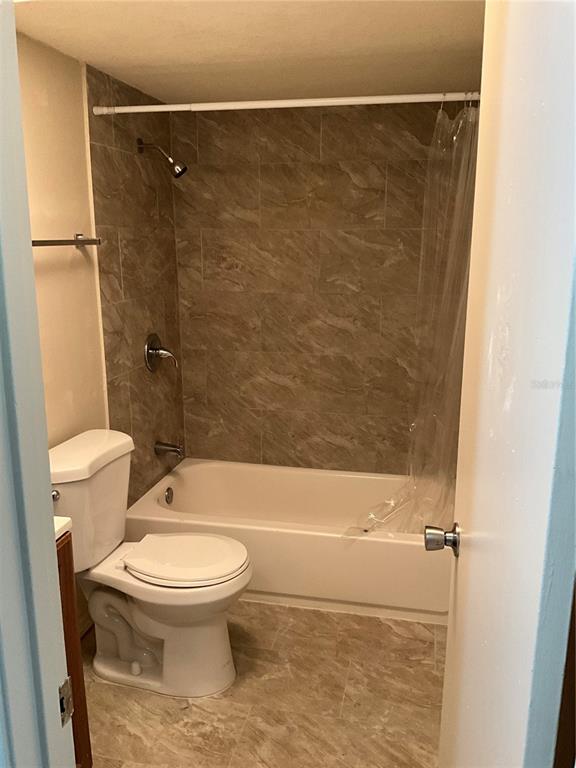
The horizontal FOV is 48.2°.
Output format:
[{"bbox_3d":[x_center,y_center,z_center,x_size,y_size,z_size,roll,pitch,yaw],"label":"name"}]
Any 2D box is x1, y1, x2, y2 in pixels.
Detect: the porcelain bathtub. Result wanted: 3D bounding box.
[{"bbox_3d":[0.096,0.709,3.119,1.520,0.366,0.732,3,14,12],"label":"porcelain bathtub"}]

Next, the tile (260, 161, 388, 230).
[{"bbox_3d":[0.163,-0.903,3.097,0.612,0.309,0.012,3,14,12],"label":"tile"}]

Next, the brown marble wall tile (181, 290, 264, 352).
[{"bbox_3d":[-0.353,-0.328,3.352,0.446,0.309,0.012,3,14,12],"label":"brown marble wall tile"}]

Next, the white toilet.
[{"bbox_3d":[-0.462,0.658,2.408,0.700,0.800,0.465,3,14,12],"label":"white toilet"}]

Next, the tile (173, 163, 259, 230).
[{"bbox_3d":[-0.353,-0.929,3.208,0.446,0.309,0.012,3,14,12],"label":"tile"}]

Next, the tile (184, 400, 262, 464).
[{"bbox_3d":[-0.352,0.273,3.496,0.446,0.309,0.012,3,14,12],"label":"tile"}]

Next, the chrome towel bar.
[{"bbox_3d":[-0.792,-0.476,2.152,0.075,0.043,0.535,3,14,12],"label":"chrome towel bar"}]

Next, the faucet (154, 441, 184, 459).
[{"bbox_3d":[-0.581,0.331,3.184,0.135,0.075,0.067,3,14,12],"label":"faucet"}]

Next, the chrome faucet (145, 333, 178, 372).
[{"bbox_3d":[-0.593,-0.145,3.072,0.110,0.178,0.177,3,14,12],"label":"chrome faucet"}]

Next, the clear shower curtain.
[{"bbox_3d":[0.550,-0.162,2.438,0.380,1.625,0.190,3,14,12],"label":"clear shower curtain"}]

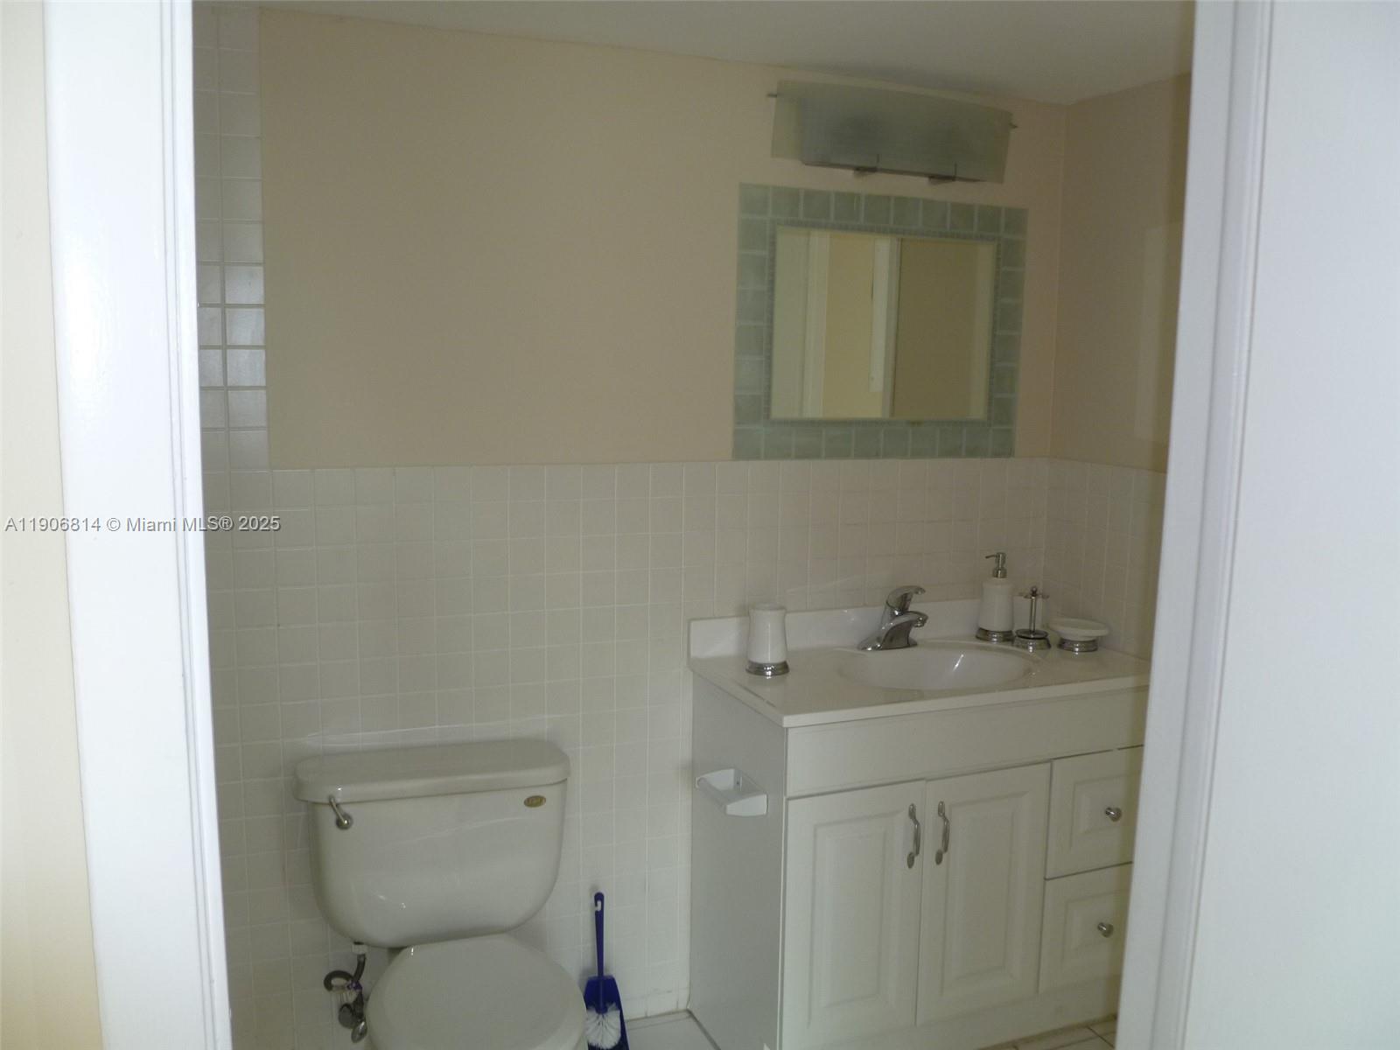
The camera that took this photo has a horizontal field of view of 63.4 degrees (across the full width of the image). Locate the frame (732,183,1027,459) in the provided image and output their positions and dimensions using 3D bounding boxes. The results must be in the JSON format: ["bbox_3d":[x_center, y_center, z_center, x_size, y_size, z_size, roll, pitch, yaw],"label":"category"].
[{"bbox_3d":[0.417,-0.442,2.567,0.741,0.585,0.025,-2,8,-22],"label":"frame"}]

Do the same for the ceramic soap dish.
[{"bbox_3d":[0.878,0.259,2.642,0.141,0.052,0.141,1,8,0],"label":"ceramic soap dish"}]

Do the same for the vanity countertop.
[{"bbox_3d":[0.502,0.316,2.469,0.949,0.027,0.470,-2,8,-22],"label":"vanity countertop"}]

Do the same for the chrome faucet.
[{"bbox_3d":[0.457,0.213,2.566,0.153,0.153,0.167,-2,8,-22],"label":"chrome faucet"}]

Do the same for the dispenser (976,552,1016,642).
[{"bbox_3d":[0.712,0.171,2.711,0.093,0.204,0.093,-1,8,-11],"label":"dispenser"}]

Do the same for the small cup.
[{"bbox_3d":[0.142,0.243,2.384,0.092,0.134,0.092,1,8,0],"label":"small cup"}]

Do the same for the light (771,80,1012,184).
[{"bbox_3d":[0.436,-0.852,2.468,0.593,0.161,0.115,-2,8,-22],"label":"light"}]

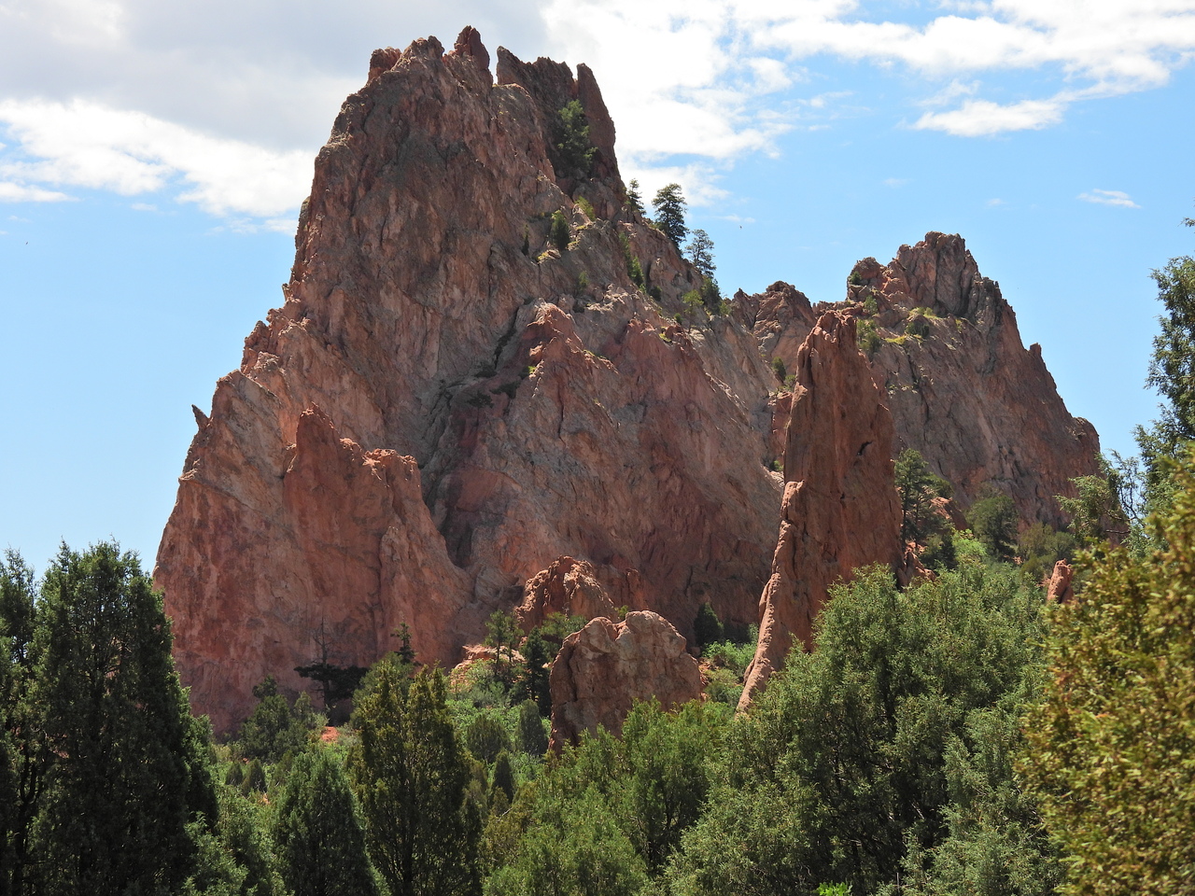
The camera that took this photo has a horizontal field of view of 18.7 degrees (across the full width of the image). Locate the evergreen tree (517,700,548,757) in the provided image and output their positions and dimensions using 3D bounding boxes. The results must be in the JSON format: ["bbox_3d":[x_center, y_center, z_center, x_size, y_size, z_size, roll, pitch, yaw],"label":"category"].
[{"bbox_3d":[-5.260,23.570,305.000,2.440,4.950,2.310,0,-5,0],"label":"evergreen tree"}]

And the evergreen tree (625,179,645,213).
[{"bbox_3d":[4.200,-26.780,388.000,2.100,4.100,1.990,0,-5,0],"label":"evergreen tree"}]

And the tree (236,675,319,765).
[{"bbox_3d":[-29.590,25.150,335.000,7.160,8.110,6.800,0,-5,0],"label":"tree"}]

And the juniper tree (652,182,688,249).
[{"bbox_3d":[7.780,-24.640,385.000,3.970,6.940,3.770,0,-5,0],"label":"juniper tree"}]

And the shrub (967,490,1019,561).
[{"bbox_3d":[38.680,7.770,355.000,5.030,6.490,4.780,0,-5,0],"label":"shrub"}]

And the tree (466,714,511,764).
[{"bbox_3d":[-9.080,24.150,300.000,3.550,4.170,3.380,0,-5,0],"label":"tree"}]

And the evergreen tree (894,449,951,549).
[{"bbox_3d":[31.510,5.000,350.000,5.590,9.920,5.310,0,-5,0],"label":"evergreen tree"}]

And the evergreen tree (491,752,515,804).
[{"bbox_3d":[-7.150,25.070,275.000,1.770,4.320,1.680,0,-5,0],"label":"evergreen tree"}]

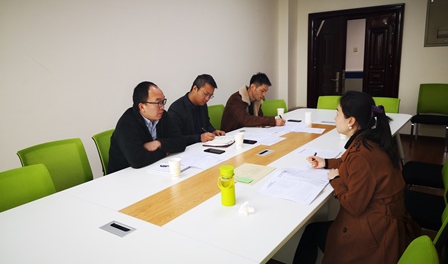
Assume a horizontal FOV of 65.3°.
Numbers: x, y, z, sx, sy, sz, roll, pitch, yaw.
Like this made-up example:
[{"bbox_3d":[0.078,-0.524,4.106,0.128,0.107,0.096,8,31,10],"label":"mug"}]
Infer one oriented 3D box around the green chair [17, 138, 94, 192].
[{"bbox_3d":[-0.983,0.544,2.375,0.580,0.900,0.490,7,15,35],"label":"green chair"}]

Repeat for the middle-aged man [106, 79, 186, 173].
[{"bbox_3d":[-0.559,0.269,2.620,0.740,1.284,0.580,7,15,36],"label":"middle-aged man"}]

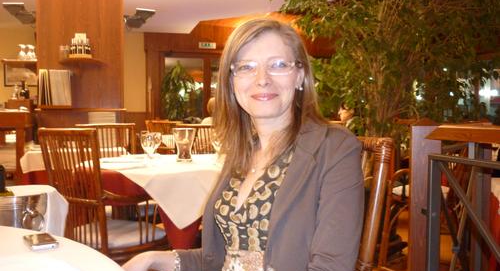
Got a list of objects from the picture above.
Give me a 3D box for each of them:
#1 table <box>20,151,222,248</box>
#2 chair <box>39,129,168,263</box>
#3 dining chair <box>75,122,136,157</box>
[{"bbox_3d":[-0.462,0.526,2.859,1.100,0.750,1.080,0,3,0],"label":"table"},{"bbox_3d":[-0.702,0.441,2.364,0.500,0.965,0.500,3,4,40],"label":"chair"},{"bbox_3d":[-0.912,0.401,3.283,0.510,0.955,0.510,-2,3,-35],"label":"dining chair"}]

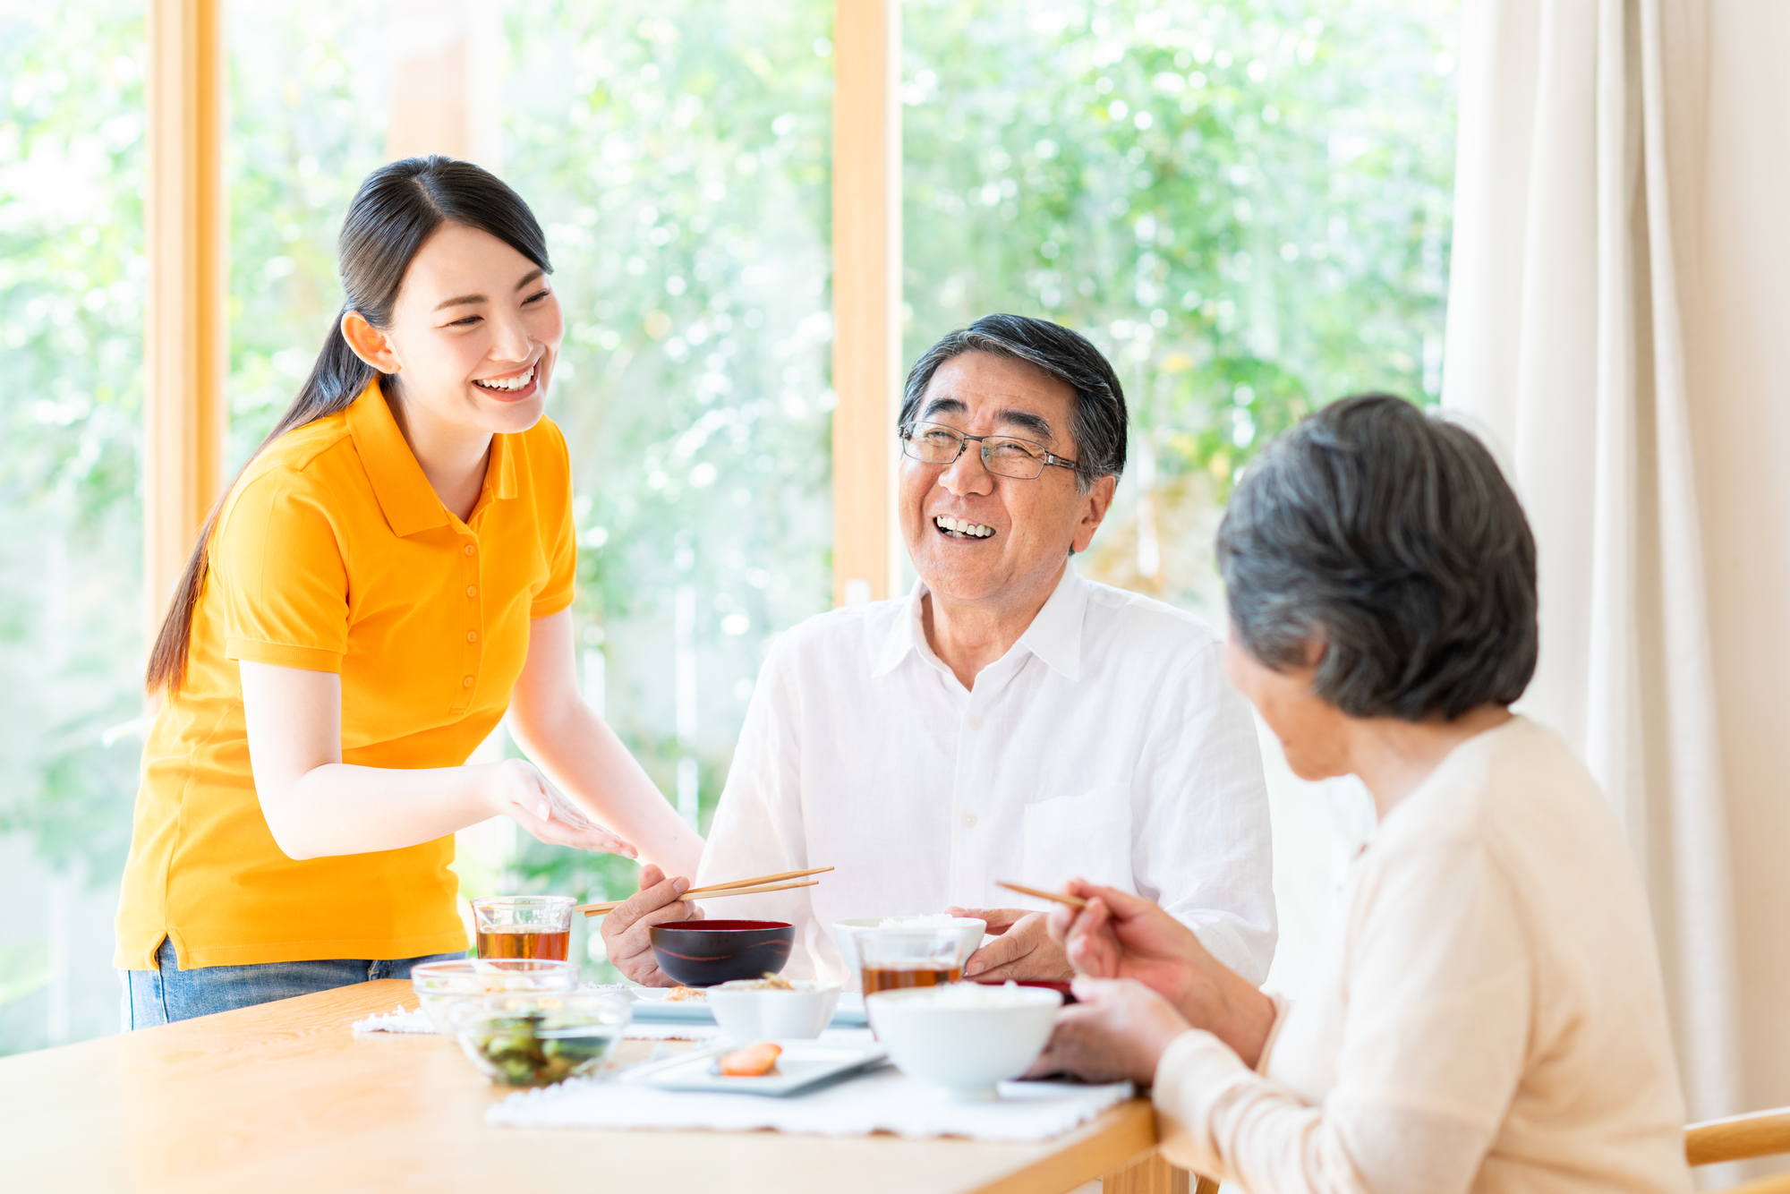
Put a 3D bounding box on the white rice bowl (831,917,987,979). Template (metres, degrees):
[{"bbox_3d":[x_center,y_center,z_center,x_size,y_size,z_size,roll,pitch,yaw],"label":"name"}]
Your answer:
[{"bbox_3d":[0.011,0.281,3.270,0.119,0.062,0.119,0,0,0],"label":"white rice bowl"}]

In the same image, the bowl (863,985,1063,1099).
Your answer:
[{"bbox_3d":[0.043,0.276,2.610,0.121,0.063,0.121,0,0,0],"label":"bowl"}]

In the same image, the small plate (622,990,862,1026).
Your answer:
[{"bbox_3d":[-0.069,0.298,3.060,0.215,0.019,0.128,0,0,10],"label":"small plate"}]

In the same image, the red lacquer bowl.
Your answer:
[{"bbox_3d":[-0.132,0.277,3.210,0.112,0.059,0.112,0,0,0],"label":"red lacquer bowl"}]

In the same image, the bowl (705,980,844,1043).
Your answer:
[{"bbox_3d":[-0.084,0.286,2.920,0.093,0.043,0.093,0,0,0],"label":"bowl"}]

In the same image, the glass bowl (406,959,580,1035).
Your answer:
[{"bbox_3d":[-0.278,0.281,2.940,0.117,0.053,0.117,0,0,0],"label":"glass bowl"}]

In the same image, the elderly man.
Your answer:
[{"bbox_3d":[0.040,0.385,3.350,0.530,1.250,0.740,0,0,16],"label":"elderly man"}]

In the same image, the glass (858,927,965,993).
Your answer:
[{"bbox_3d":[0.011,0.269,2.890,0.076,0.078,0.076,0,0,0],"label":"glass"}]

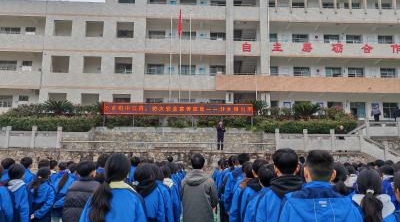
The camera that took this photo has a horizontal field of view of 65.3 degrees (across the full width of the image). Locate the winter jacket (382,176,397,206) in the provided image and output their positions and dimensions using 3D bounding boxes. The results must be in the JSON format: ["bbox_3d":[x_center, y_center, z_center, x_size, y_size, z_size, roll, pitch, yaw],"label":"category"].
[{"bbox_3d":[3.648,1.544,6.022,0.470,0.660,0.300,2,-9,-8],"label":"winter jacket"}]

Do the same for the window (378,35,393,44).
[{"bbox_3d":[19.071,-6.930,31.941,1.512,1.500,0.120,1,-9,-1],"label":"window"}]

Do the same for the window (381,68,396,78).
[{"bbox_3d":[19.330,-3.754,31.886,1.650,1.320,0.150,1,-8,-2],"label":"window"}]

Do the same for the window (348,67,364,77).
[{"bbox_3d":[15.731,-3.561,31.341,1.561,1.500,0.120,1,-9,-1],"label":"window"}]

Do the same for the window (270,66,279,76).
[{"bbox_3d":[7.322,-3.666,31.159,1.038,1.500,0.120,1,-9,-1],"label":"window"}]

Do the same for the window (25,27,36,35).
[{"bbox_3d":[-16.691,-7.739,30.702,0.973,1.000,0.120,1,-9,-1],"label":"window"}]

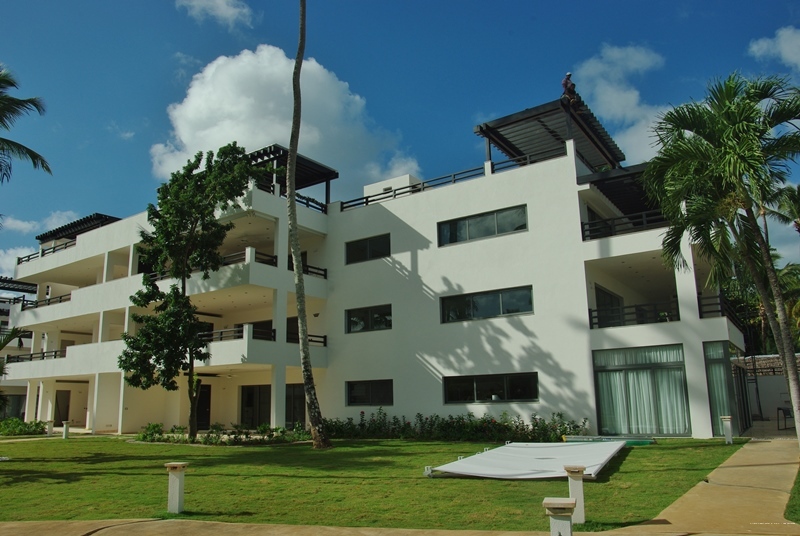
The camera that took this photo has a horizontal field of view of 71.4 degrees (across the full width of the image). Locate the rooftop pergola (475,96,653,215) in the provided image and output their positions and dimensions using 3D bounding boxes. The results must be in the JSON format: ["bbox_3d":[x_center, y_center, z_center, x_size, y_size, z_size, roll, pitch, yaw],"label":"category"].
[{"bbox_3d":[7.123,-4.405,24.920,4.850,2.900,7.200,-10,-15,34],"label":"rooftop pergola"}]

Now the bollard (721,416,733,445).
[{"bbox_3d":[9.176,4.555,15.606,0.270,0.750,0.270,-10,-16,32],"label":"bollard"}]

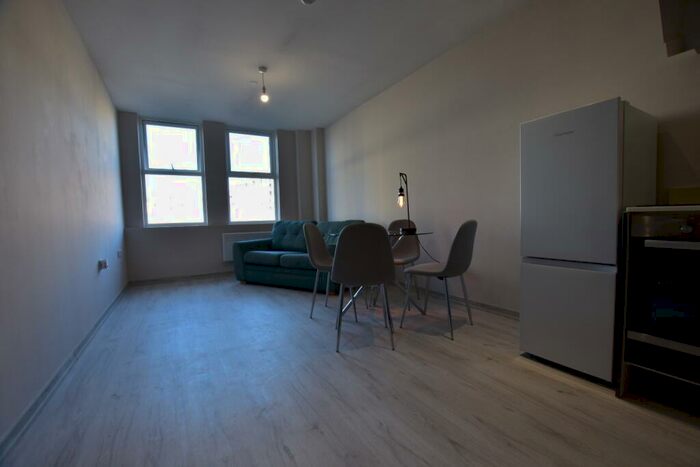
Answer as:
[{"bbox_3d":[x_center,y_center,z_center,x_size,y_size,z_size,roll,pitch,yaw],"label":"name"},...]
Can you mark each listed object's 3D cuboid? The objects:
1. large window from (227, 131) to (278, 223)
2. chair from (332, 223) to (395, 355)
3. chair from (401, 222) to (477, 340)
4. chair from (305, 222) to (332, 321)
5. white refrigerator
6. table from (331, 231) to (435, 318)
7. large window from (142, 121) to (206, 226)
[{"bbox_3d":[-1.749,-1.007,5.320,0.880,1.623,0.100,-3,4,-31],"label":"large window"},{"bbox_3d":[0.093,0.358,2.133,0.440,0.864,0.510,-2,3,-2],"label":"chair"},{"bbox_3d":[0.722,0.329,2.353,0.510,0.864,0.440,1,4,40],"label":"chair"},{"bbox_3d":[-0.118,0.329,2.733,0.510,0.864,0.440,0,3,18],"label":"chair"},{"bbox_3d":[1.440,0.047,1.789,0.588,1.452,0.453,-4,4,-33],"label":"white refrigerator"},{"bbox_3d":[0.291,0.379,2.631,0.820,0.750,0.820,-1,3,0],"label":"table"},{"bbox_3d":[-2.799,-0.934,4.689,0.862,1.623,0.100,-3,4,-31],"label":"large window"}]

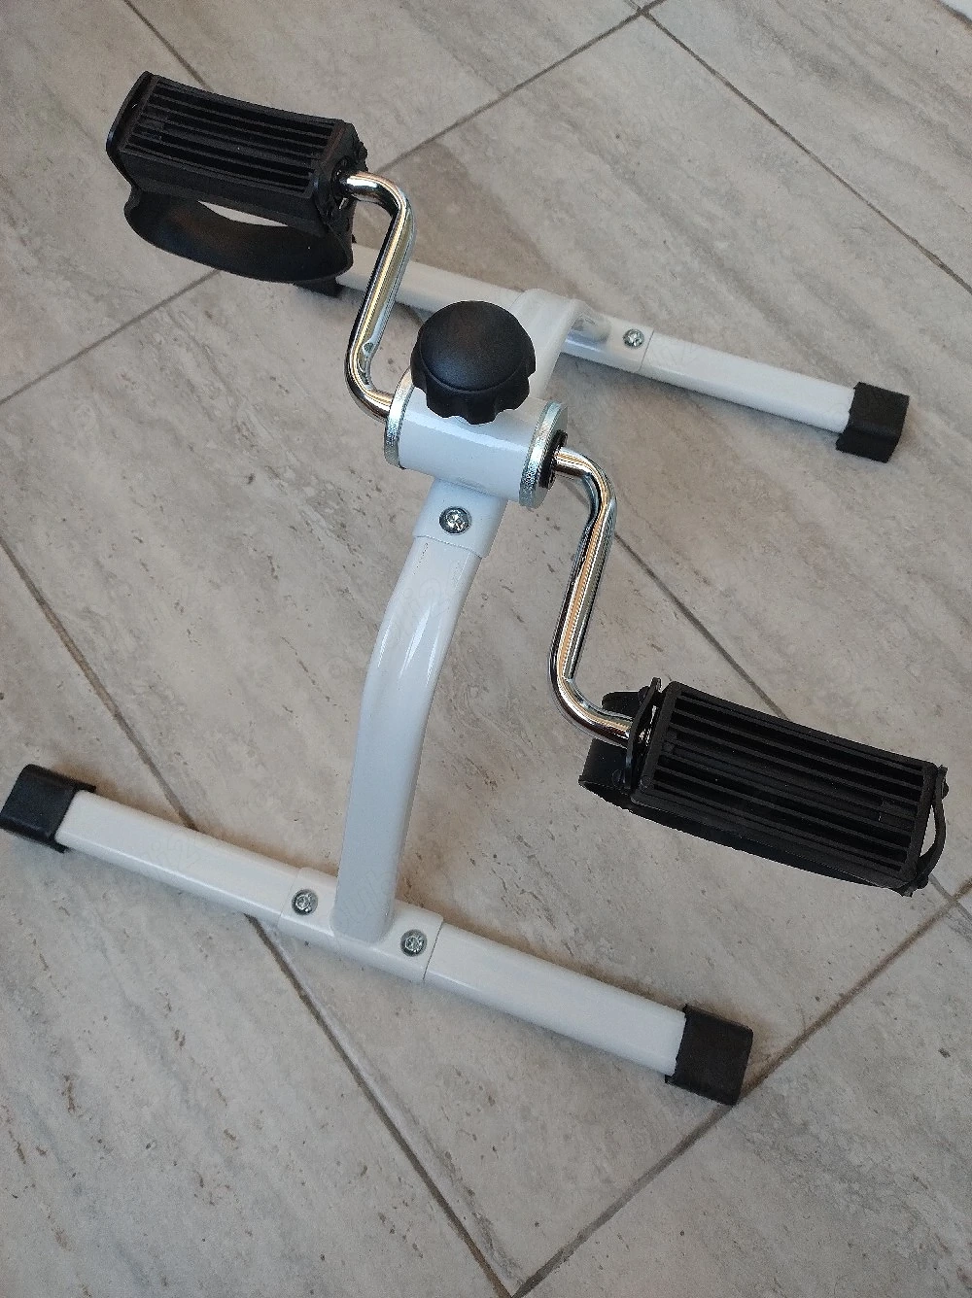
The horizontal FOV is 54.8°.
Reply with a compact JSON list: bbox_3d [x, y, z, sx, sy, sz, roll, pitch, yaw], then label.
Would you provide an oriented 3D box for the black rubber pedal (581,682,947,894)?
[{"bbox_3d":[0.099,0.052,0.352,0.122,0.070,0.048,18,73,7],"label":"black rubber pedal"}]

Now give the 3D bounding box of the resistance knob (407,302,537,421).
[{"bbox_3d":[-0.004,-0.102,0.328,0.043,0.027,0.043,0,71,1],"label":"resistance knob"}]

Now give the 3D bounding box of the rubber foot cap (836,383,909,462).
[{"bbox_3d":[0.242,-0.142,0.586,0.035,0.020,0.036,18,73,7],"label":"rubber foot cap"}]

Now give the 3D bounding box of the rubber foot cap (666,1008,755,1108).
[{"bbox_3d":[0.112,0.204,0.471,0.035,0.020,0.036,18,73,7],"label":"rubber foot cap"}]

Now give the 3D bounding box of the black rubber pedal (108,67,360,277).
[{"bbox_3d":[-0.107,-0.209,0.437,0.121,0.075,0.049,18,78,7],"label":"black rubber pedal"}]

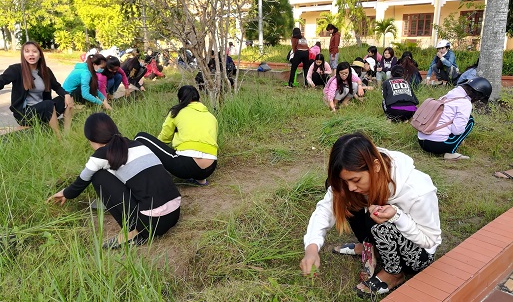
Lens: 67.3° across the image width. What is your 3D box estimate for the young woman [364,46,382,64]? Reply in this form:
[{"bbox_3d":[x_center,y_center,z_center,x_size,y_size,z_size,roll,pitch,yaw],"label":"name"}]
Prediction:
[{"bbox_3d":[3.205,-2.326,10.590,0.500,1.030,0.560,13,21,39],"label":"young woman"}]

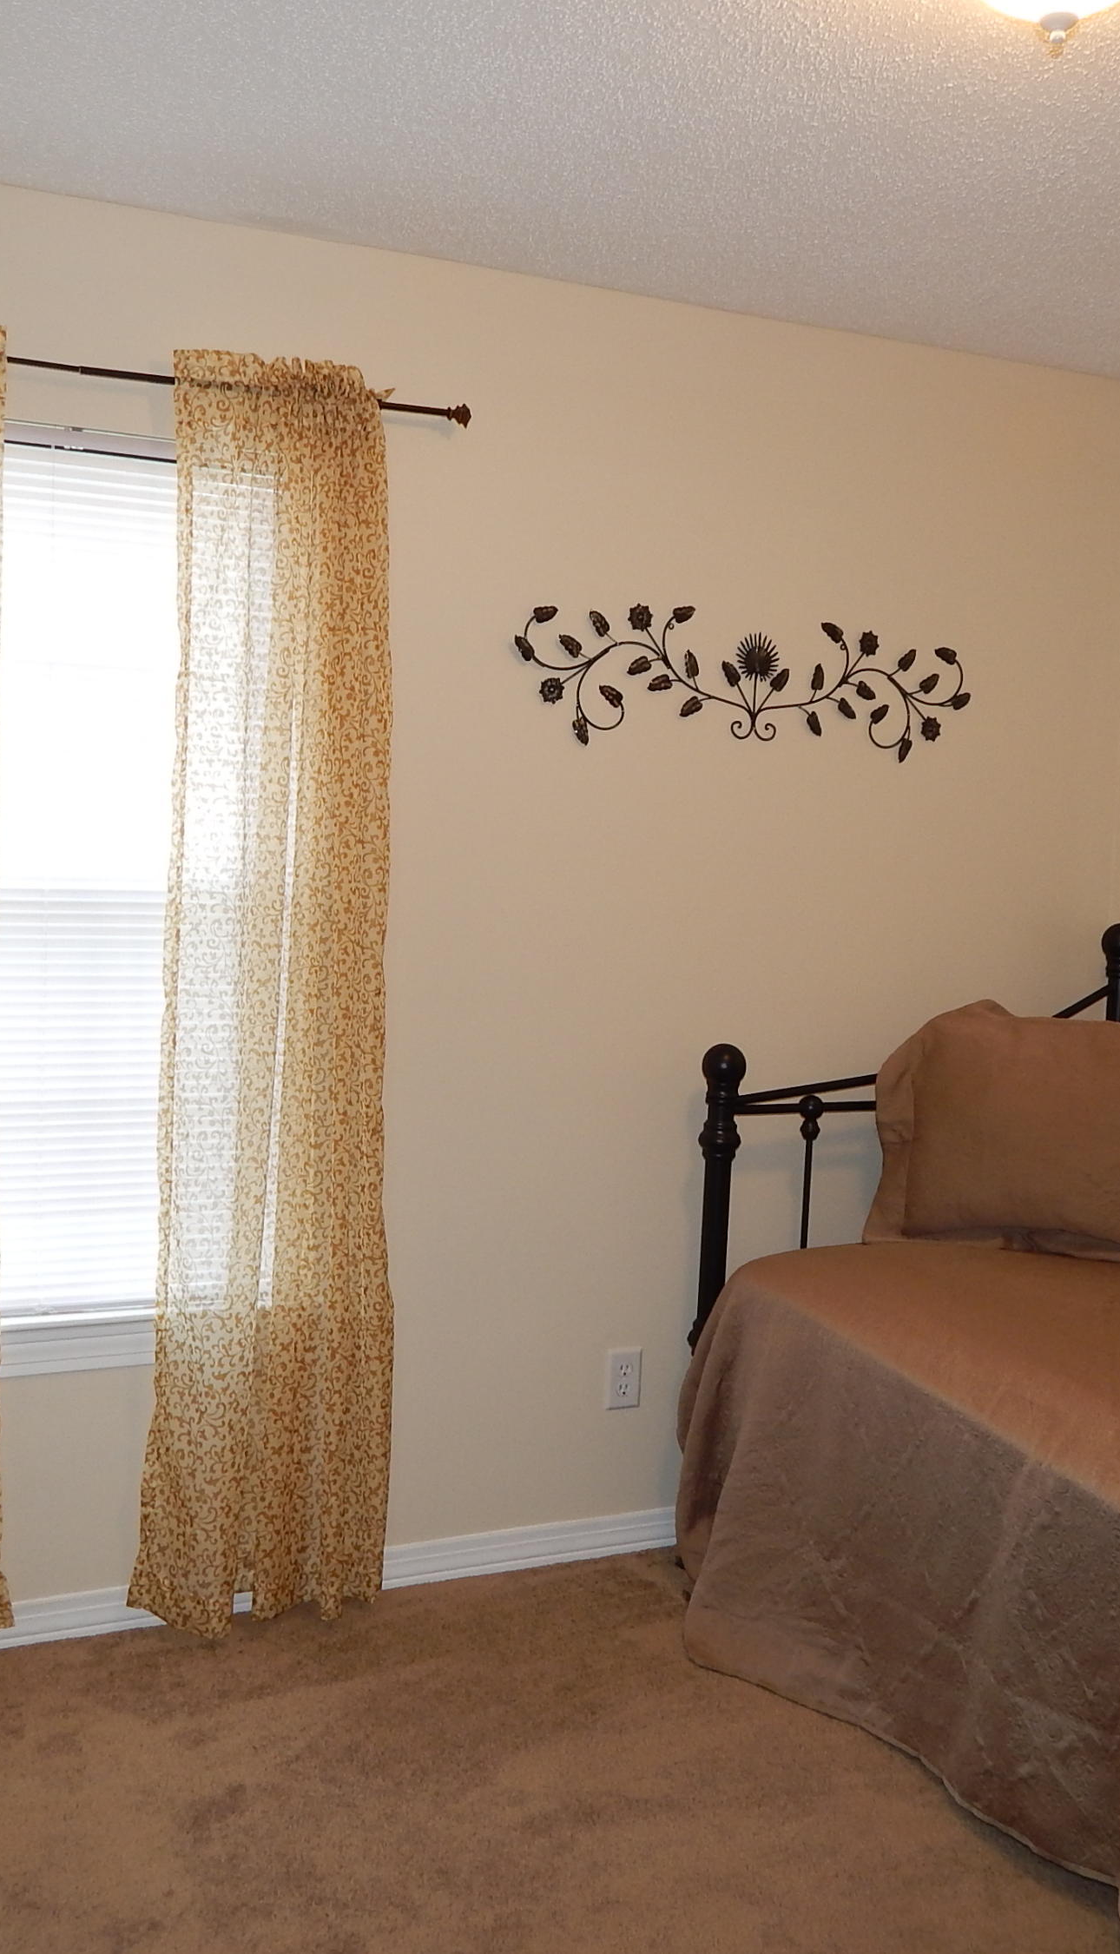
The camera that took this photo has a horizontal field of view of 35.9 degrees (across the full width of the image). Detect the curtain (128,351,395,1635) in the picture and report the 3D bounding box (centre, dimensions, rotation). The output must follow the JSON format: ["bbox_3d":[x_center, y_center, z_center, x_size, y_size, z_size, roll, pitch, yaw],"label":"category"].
[{"bbox_3d":[-0.494,0.054,2.990,0.460,2.170,0.100,0,4,-24],"label":"curtain"}]

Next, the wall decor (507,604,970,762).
[{"bbox_3d":[0.383,-0.569,3.391,1.030,0.272,0.035,0,4,-24],"label":"wall decor"}]

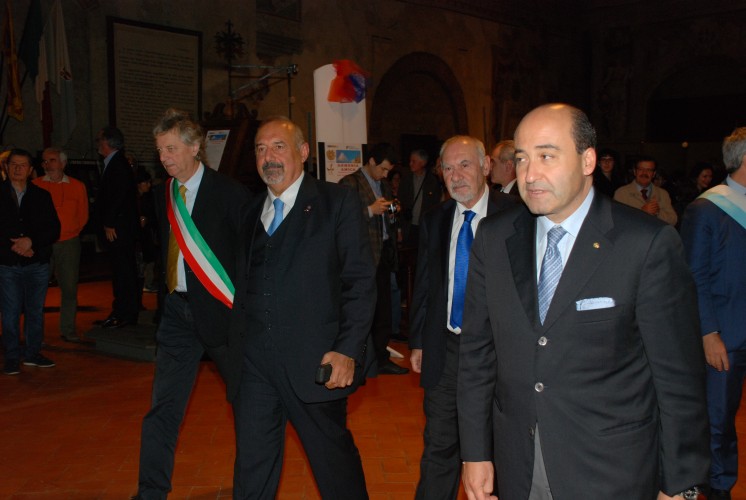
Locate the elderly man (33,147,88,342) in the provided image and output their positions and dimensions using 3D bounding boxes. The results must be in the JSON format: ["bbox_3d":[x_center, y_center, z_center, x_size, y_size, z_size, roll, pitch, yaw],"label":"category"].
[{"bbox_3d":[-2.831,-0.066,7.920,0.540,1.720,0.360,0,5,-6],"label":"elderly man"}]

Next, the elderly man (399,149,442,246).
[{"bbox_3d":[0.461,-0.136,8.771,0.520,1.750,0.330,3,5,30],"label":"elderly man"}]

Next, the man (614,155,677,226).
[{"bbox_3d":[2.259,0.070,7.319,0.560,1.700,0.370,2,5,14],"label":"man"}]

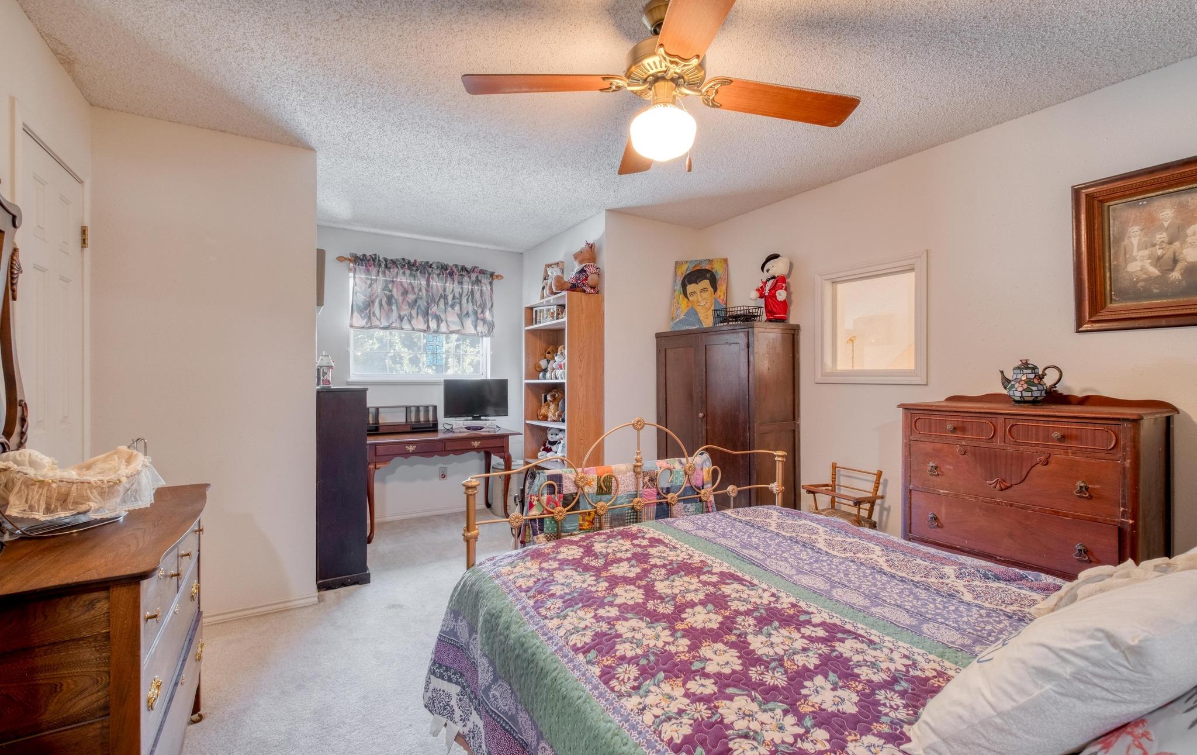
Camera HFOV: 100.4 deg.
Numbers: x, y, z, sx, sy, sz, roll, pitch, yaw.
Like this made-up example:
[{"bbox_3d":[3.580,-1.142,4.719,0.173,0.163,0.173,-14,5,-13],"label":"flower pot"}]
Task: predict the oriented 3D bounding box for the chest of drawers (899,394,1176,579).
[{"bbox_3d":[1.778,0.647,2.070,0.540,1.145,0.750,0,0,-32],"label":"chest of drawers"}]

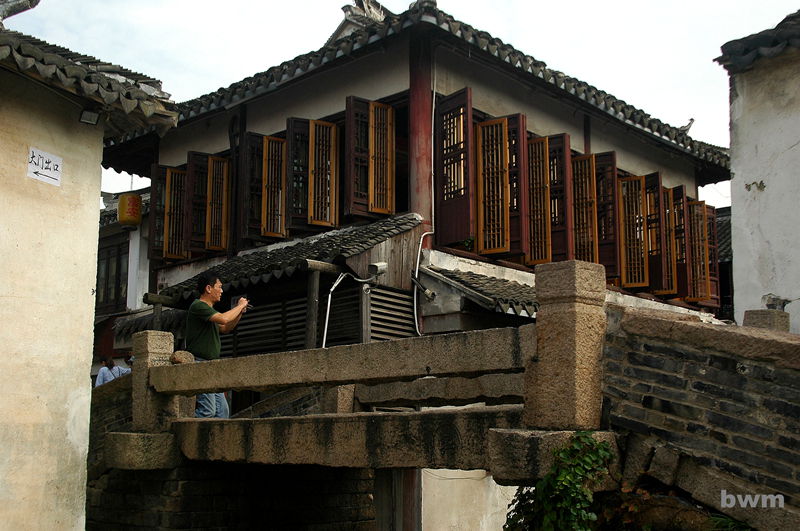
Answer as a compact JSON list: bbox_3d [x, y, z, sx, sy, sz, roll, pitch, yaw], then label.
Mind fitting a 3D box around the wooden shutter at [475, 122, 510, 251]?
[{"bbox_3d":[1.061,-0.918,10.590,0.390,1.560,0.060,-6,-13,29],"label":"wooden shutter"}]

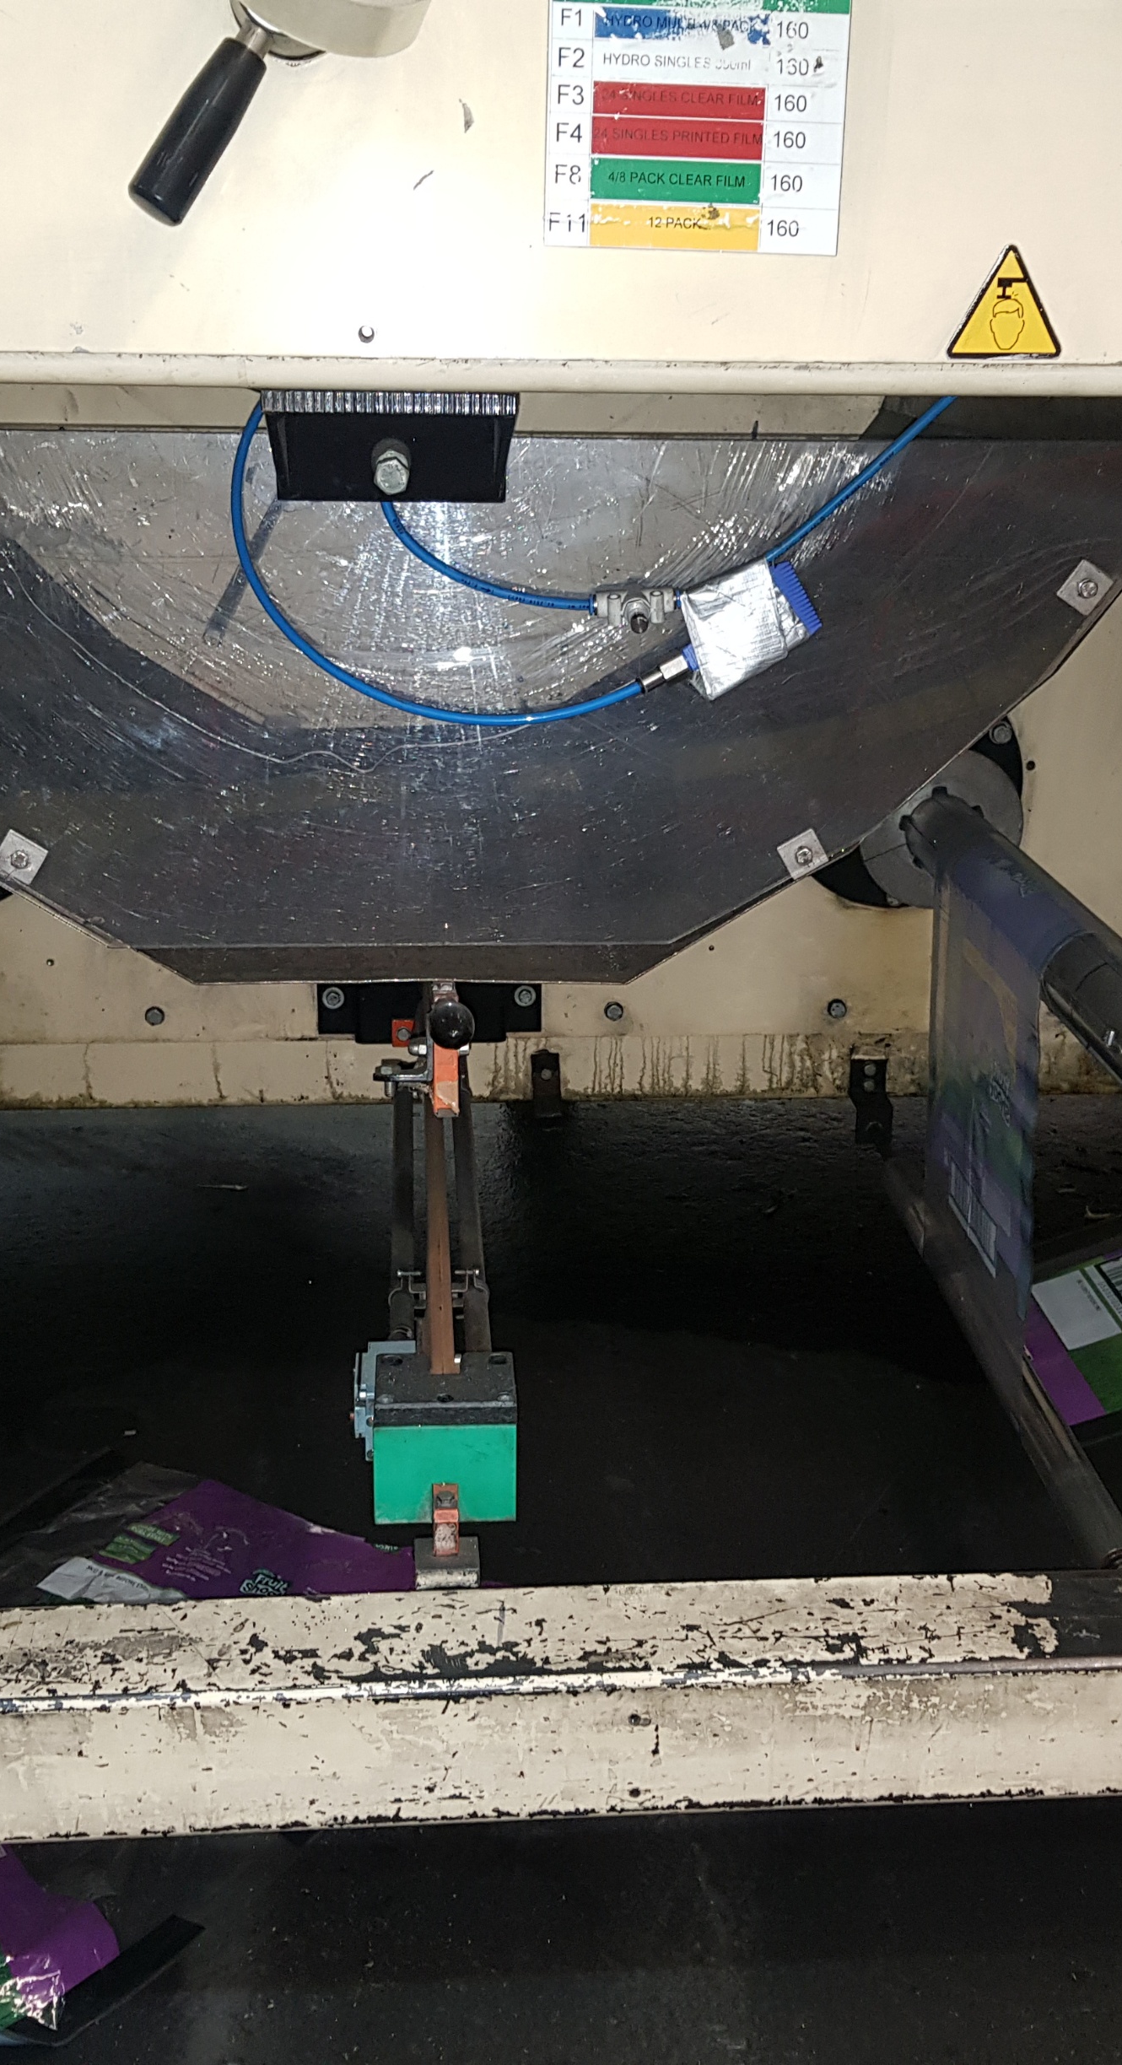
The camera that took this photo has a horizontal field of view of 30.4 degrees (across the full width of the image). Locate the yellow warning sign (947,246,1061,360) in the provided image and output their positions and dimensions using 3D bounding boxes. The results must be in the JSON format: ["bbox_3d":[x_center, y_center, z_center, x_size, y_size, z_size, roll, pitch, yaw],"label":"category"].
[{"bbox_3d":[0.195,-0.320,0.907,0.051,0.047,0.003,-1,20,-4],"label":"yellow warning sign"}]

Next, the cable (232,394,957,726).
[{"bbox_3d":[0.019,-0.279,1.212,0.420,0.201,0.100,-1,20,-4],"label":"cable"}]

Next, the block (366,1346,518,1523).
[{"bbox_3d":[-0.078,0.262,1.337,0.094,0.087,0.065,-1,20,-4],"label":"block"}]

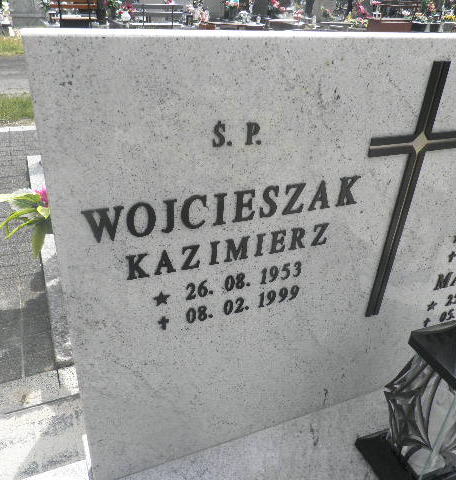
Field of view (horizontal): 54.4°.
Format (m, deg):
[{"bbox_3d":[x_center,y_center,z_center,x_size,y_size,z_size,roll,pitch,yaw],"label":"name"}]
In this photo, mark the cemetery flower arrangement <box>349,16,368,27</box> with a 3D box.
[{"bbox_3d":[3.657,-6.069,12.323,0.470,0.250,0.300,-10,33,-22],"label":"cemetery flower arrangement"}]

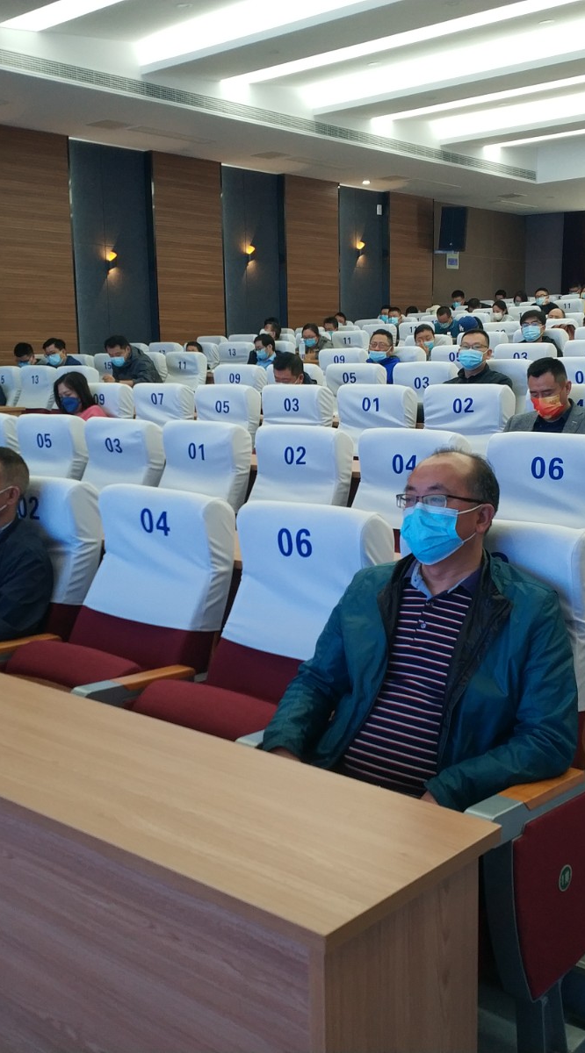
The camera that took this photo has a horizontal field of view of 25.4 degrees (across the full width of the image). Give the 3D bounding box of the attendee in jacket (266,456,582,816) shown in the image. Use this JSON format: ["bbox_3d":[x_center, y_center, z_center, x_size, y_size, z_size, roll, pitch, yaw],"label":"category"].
[{"bbox_3d":[0.220,0.459,2.708,0.600,1.210,0.780,5,10,38],"label":"attendee in jacket"}]

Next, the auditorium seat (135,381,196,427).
[{"bbox_3d":[-0.751,-0.628,7.616,0.484,0.403,0.208,7,12,41],"label":"auditorium seat"}]

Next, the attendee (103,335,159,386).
[{"bbox_3d":[-1.596,-1.177,12.143,0.580,1.180,0.800,6,11,40],"label":"attendee"}]

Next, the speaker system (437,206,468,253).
[{"bbox_3d":[2.434,-4.639,20.103,0.430,0.690,0.400,-2,21,-8],"label":"speaker system"}]

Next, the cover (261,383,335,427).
[{"bbox_3d":[0.005,-0.560,7.214,0.510,0.460,0.280,7,12,42],"label":"cover"}]

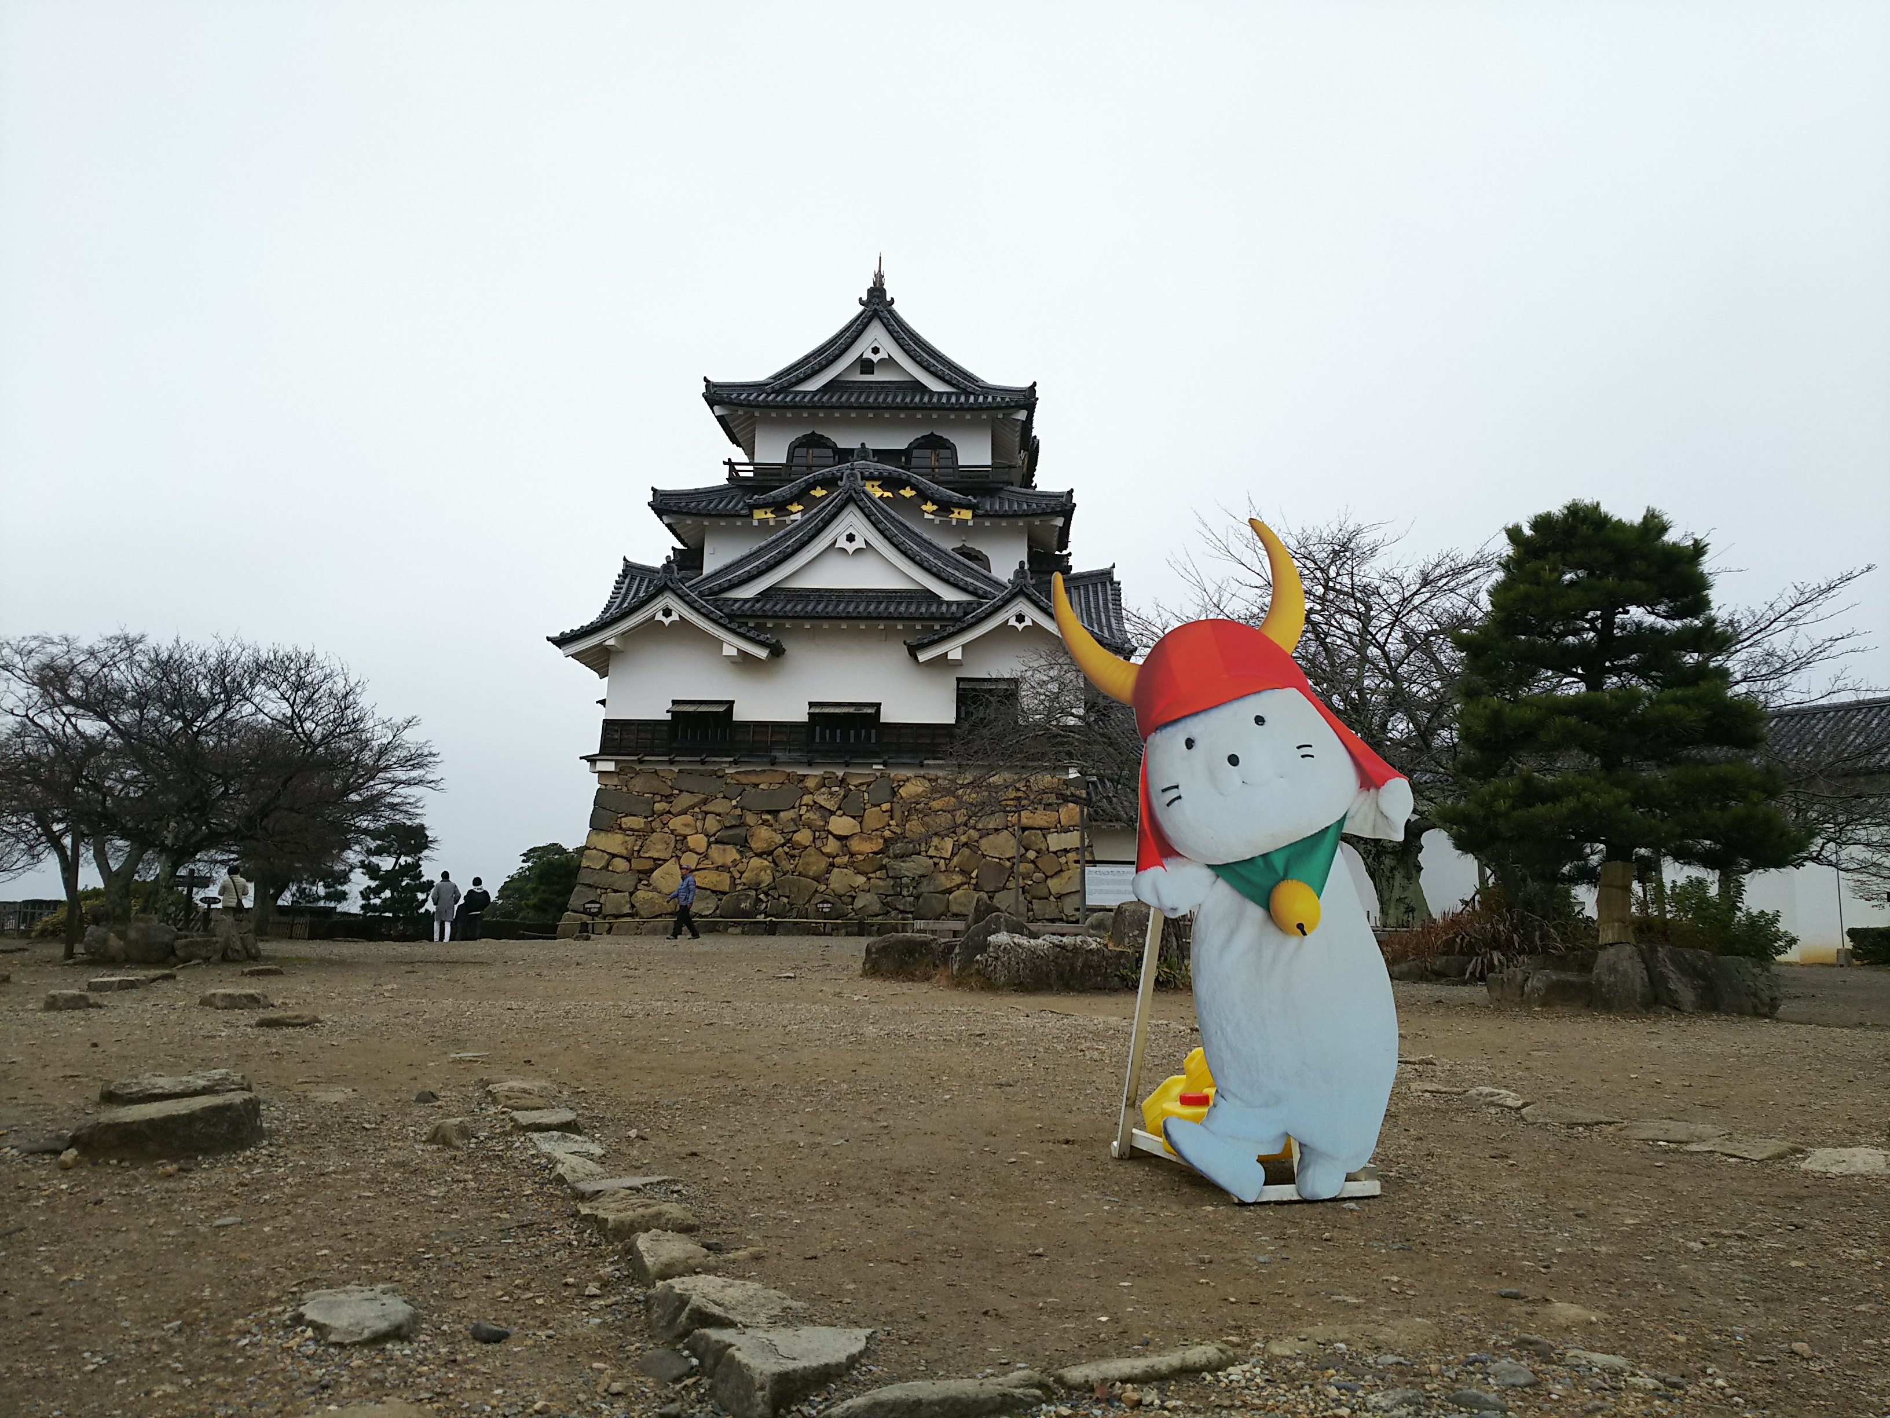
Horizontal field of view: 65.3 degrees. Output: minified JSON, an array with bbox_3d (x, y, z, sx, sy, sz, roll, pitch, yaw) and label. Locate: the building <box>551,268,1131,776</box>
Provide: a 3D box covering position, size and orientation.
[{"bbox_3d":[-2.270,-5.159,47.431,15.000,15.800,18.500,1,-8,3],"label":"building"}]

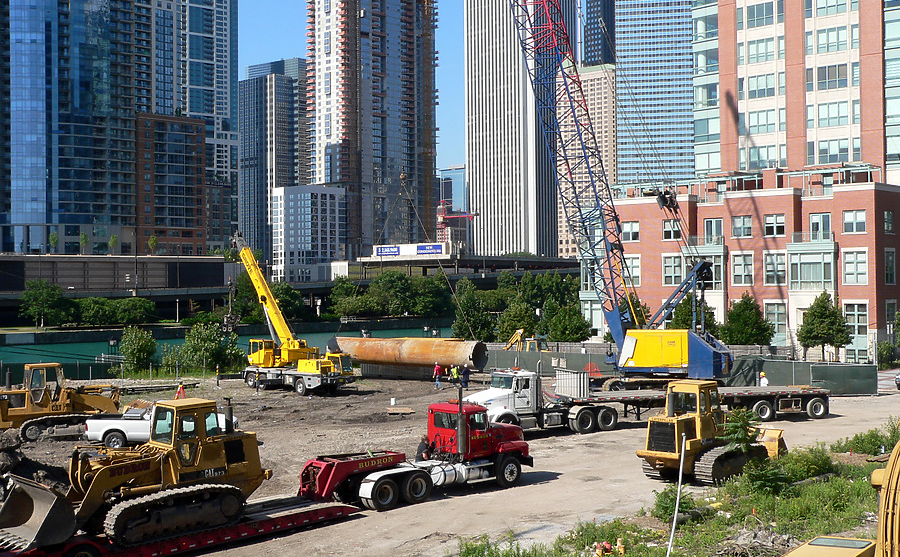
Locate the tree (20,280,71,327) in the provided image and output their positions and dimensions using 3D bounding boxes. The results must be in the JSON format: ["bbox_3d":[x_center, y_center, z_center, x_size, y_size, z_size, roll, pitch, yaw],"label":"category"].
[{"bbox_3d":[-73.373,4.614,207.000,9.410,8.870,8.940,0,0,0],"label":"tree"}]

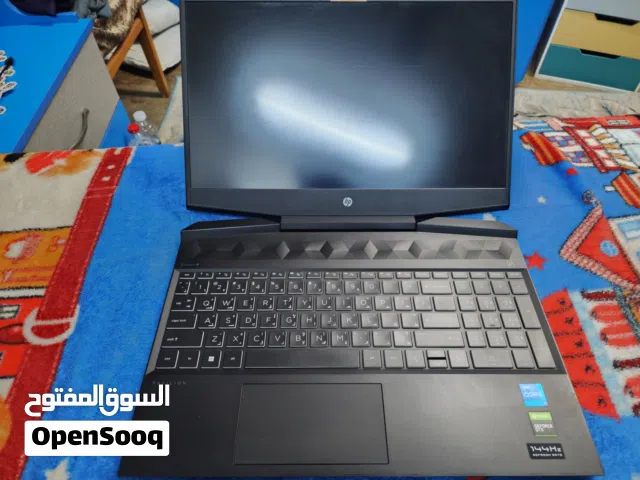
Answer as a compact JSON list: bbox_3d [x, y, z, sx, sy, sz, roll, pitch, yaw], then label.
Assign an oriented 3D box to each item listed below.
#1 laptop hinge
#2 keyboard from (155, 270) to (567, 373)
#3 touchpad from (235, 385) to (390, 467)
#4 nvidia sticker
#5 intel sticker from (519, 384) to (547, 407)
[{"bbox_3d":[0.031,-0.019,0.466,0.147,0.014,0.016,0,50,0],"label":"laptop hinge"},{"bbox_3d":[0.031,0.072,0.398,0.345,0.005,0.103,0,50,0],"label":"keyboard"},{"bbox_3d":[-0.006,0.145,0.338,0.116,0.002,0.061,0,50,0],"label":"touchpad"},{"bbox_3d":[0.176,0.145,0.335,0.017,0.001,0.018,0,50,0],"label":"nvidia sticker"},{"bbox_3d":[0.176,0.128,0.350,0.018,0.001,0.018,0,50,0],"label":"intel sticker"}]

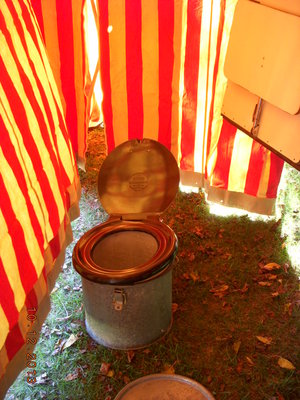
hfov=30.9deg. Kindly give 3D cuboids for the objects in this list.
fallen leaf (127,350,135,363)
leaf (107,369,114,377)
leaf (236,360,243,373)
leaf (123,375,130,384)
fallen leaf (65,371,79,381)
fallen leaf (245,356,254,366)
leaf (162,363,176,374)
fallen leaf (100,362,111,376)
[{"bbox_3d":[-0.068,0.546,1.893,0.025,0.013,0.052,1,31,3],"label":"fallen leaf"},{"bbox_3d":[-0.133,0.584,1.833,0.029,0.013,0.033,20,37,31],"label":"leaf"},{"bbox_3d":[0.327,0.608,1.985,0.021,0.015,0.059,3,26,8],"label":"leaf"},{"bbox_3d":[-0.083,0.638,1.930,0.025,0.015,0.045,-8,27,-15],"label":"leaf"},{"bbox_3d":[-0.263,0.592,1.821,0.048,0.013,0.027,-18,35,-27],"label":"fallen leaf"},{"bbox_3d":[0.344,0.556,1.871,0.020,0.013,0.040,-16,34,-23],"label":"fallen leaf"},{"bbox_3d":[0.071,0.614,1.978,0.051,0.015,0.061,0,26,0],"label":"leaf"},{"bbox_3d":[-0.162,0.616,1.976,0.035,0.015,0.066,-2,26,-4],"label":"fallen leaf"}]

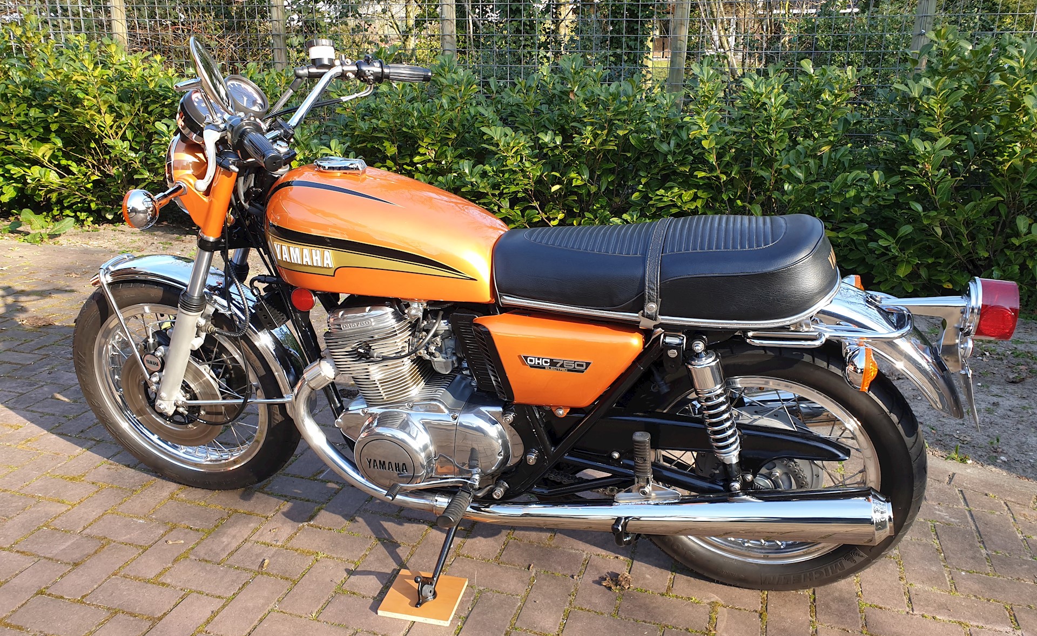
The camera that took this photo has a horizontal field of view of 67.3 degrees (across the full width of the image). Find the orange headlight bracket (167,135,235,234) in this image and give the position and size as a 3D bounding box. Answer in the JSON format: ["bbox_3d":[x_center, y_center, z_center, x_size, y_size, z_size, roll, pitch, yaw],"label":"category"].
[{"bbox_3d":[-0.663,-0.309,1.754,0.222,0.202,0.242,4,28,14],"label":"orange headlight bracket"}]

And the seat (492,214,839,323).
[{"bbox_3d":[0.296,-0.124,1.575,0.665,0.180,0.275,6,25,16],"label":"seat"}]

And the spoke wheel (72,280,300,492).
[{"bbox_3d":[-0.894,0.185,2.095,0.662,0.662,0.111,5,27,15],"label":"spoke wheel"}]

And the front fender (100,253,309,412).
[{"bbox_3d":[-0.820,0.035,1.985,0.565,0.410,0.125,4,27,12],"label":"front fender"}]

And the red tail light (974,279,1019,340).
[{"bbox_3d":[0.879,-0.017,1.429,0.070,0.110,0.112,2,24,18],"label":"red tail light"}]

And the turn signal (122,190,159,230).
[{"bbox_3d":[-0.750,-0.216,1.546,0.063,0.078,0.078,4,28,14],"label":"turn signal"}]

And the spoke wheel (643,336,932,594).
[{"bbox_3d":[0.522,0.325,1.701,0.653,0.653,0.115,6,25,16],"label":"spoke wheel"}]

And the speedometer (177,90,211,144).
[{"bbox_3d":[-0.677,-0.430,1.676,0.072,0.106,0.106,-35,11,25],"label":"speedometer"}]

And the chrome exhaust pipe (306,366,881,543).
[{"bbox_3d":[0.084,0.319,1.647,1.300,0.310,0.165,6,25,16],"label":"chrome exhaust pipe"}]

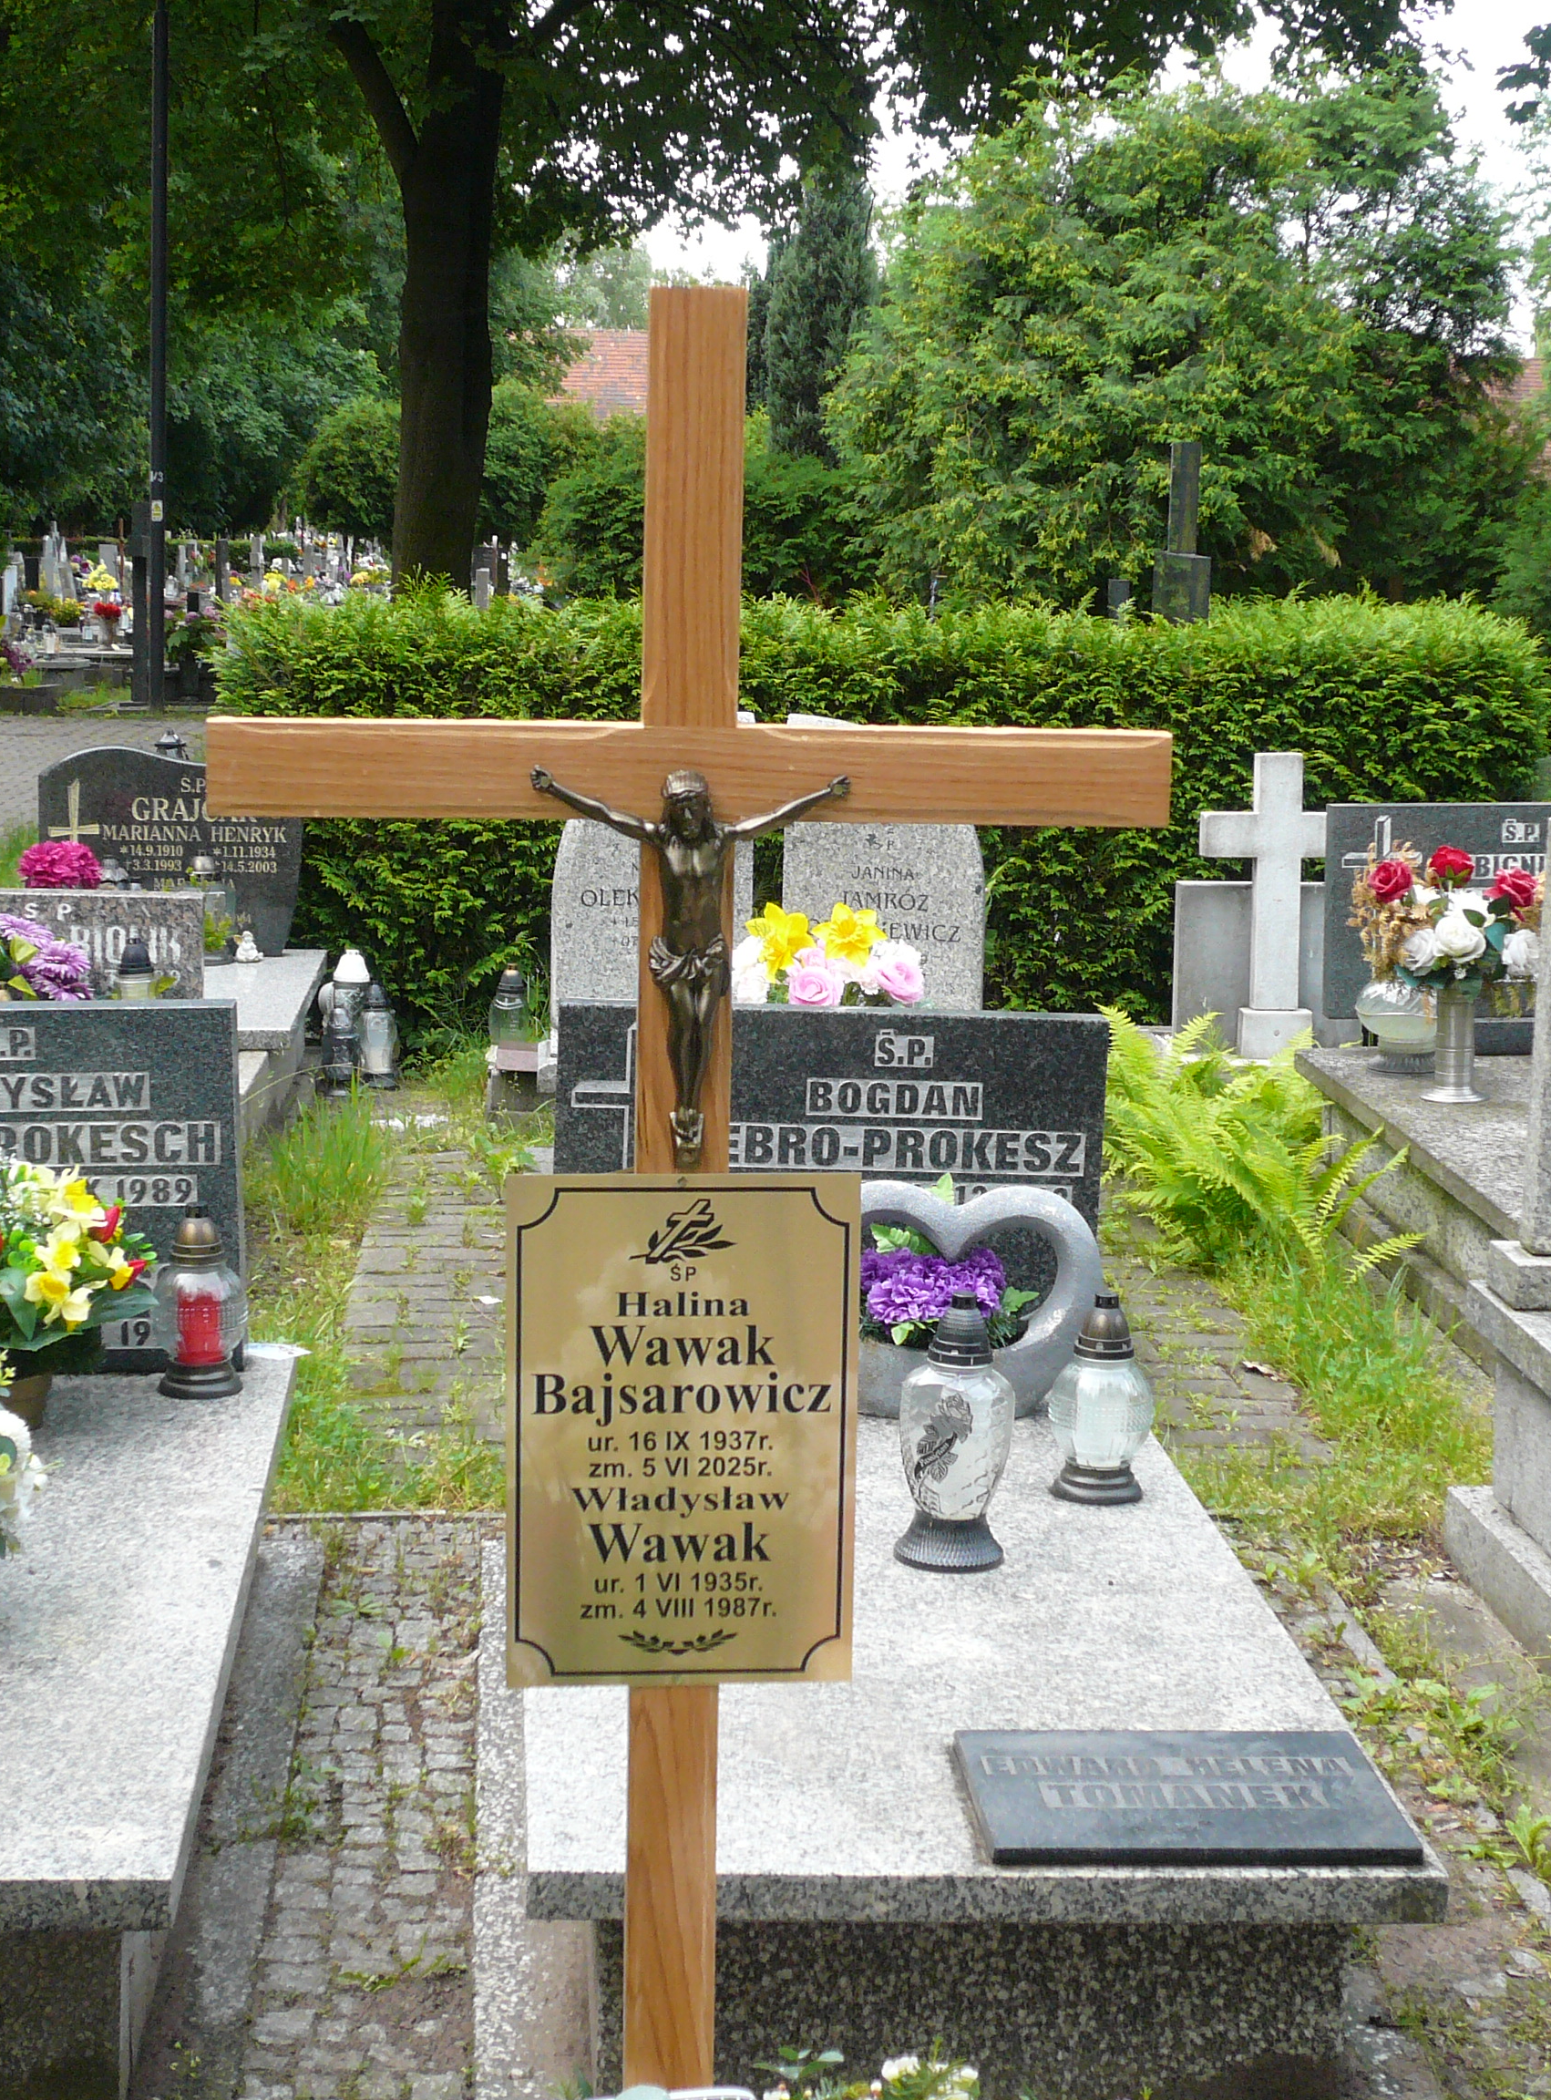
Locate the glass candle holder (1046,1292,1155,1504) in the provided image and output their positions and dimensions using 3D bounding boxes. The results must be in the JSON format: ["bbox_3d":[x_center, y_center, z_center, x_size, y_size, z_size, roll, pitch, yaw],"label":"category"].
[{"bbox_3d":[0.411,0.433,4.302,0.132,0.255,0.132,1,10,-5],"label":"glass candle holder"}]

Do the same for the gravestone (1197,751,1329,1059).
[{"bbox_3d":[1.070,-0.313,7.299,0.342,0.653,0.150,1,10,-5],"label":"gravestone"}]

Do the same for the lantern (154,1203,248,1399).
[{"bbox_3d":[-0.789,0.337,4.665,0.126,0.250,0.126,1,10,-5],"label":"lantern"}]

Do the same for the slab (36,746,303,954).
[{"bbox_3d":[-1.534,-0.512,8.658,0.660,0.527,0.075,0,10,-8],"label":"slab"}]

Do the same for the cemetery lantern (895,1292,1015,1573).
[{"bbox_3d":[0.215,0.436,3.963,0.139,0.317,0.139,1,10,-5],"label":"cemetery lantern"}]

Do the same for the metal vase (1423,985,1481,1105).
[{"bbox_3d":[1.313,-0.016,6.551,0.118,0.218,0.118,1,10,-5],"label":"metal vase"}]

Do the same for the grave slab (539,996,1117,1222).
[{"bbox_3d":[0.072,0.201,4.774,0.765,0.532,0.065,1,10,-5],"label":"grave slab"}]

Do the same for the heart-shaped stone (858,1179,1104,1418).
[{"bbox_3d":[0.240,0.329,4.594,0.412,0.312,0.135,1,10,-5],"label":"heart-shaped stone"}]

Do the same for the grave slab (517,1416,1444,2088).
[{"bbox_3d":[0.127,0.700,3.981,0.841,0.214,1.784,1,10,-5],"label":"grave slab"}]

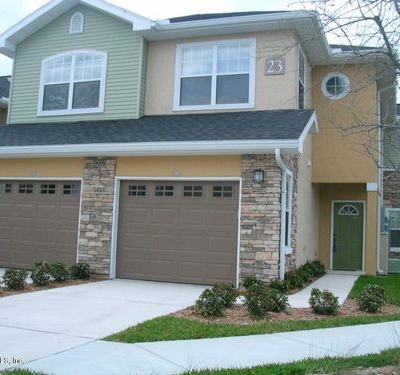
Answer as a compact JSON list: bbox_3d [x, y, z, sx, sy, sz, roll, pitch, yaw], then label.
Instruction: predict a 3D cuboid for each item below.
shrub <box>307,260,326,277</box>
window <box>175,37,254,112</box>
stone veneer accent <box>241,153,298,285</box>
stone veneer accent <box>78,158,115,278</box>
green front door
[{"bbox_3d":[3.068,2.095,13.944,0.520,0.440,0.540,1,-6,20],"label":"shrub"},{"bbox_3d":[0.338,-2.710,13.000,2.000,1.750,0.130,1,-6,20],"label":"window"},{"bbox_3d":[1.463,0.730,11.192,0.860,2.650,1.650,1,-6,20],"label":"stone veneer accent"},{"bbox_3d":[-2.211,0.641,11.795,0.780,2.620,0.300,1,-6,20],"label":"stone veneer accent"},{"bbox_3d":[4.322,1.418,15.627,0.970,2.040,0.120,1,-6,20],"label":"green front door"}]

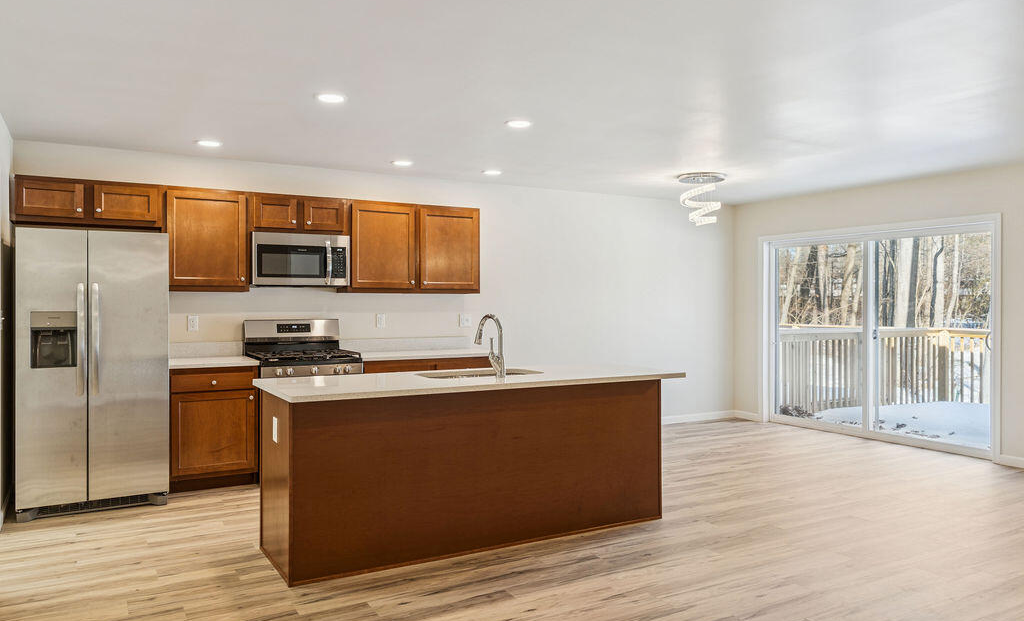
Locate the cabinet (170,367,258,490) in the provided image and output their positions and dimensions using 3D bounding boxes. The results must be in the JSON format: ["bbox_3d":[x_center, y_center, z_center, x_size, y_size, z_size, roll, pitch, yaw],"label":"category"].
[{"bbox_3d":[-2.265,0.840,5.322,0.595,0.877,0.608,0,0,-30],"label":"cabinet"}]

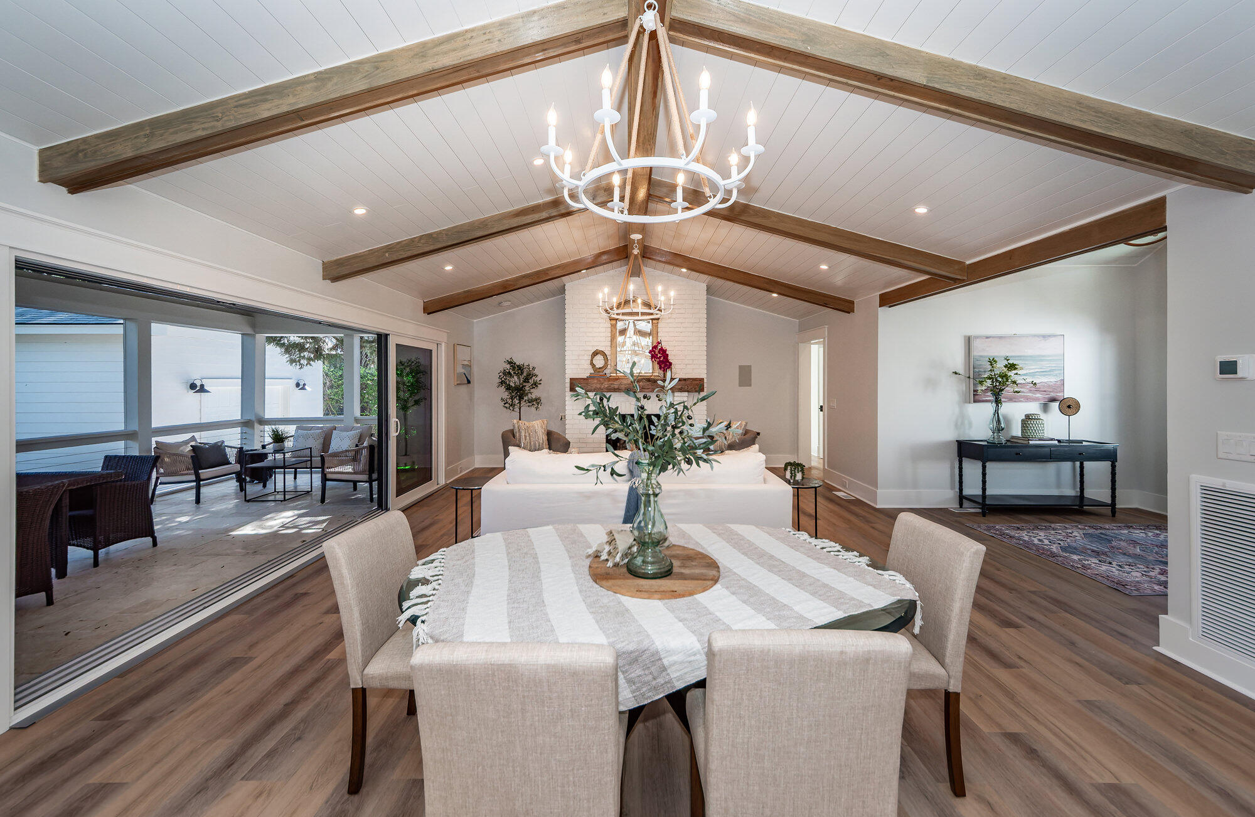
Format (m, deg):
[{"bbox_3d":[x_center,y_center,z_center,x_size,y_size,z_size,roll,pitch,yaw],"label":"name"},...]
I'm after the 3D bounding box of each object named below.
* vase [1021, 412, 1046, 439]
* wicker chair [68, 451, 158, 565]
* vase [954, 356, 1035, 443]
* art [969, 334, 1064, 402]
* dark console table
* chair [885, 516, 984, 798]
[{"bbox_3d":[4.440,0.182,4.580,0.190,0.250,0.190,0,2,0],"label":"vase"},{"bbox_3d":[-4.480,0.830,3.580,0.590,0.820,0.620,0,2,0],"label":"wicker chair"},{"bbox_3d":[4.200,-0.100,4.800,0.850,1.000,0.470,0,2,0],"label":"vase"},{"bbox_3d":[4.680,-0.470,5.020,1.090,0.810,0.045,0,2,0],"label":"art"},{"bbox_3d":[4.730,0.800,4.860,1.500,0.810,0.420,0,2,0],"label":"dark console table"},{"bbox_3d":[1.000,0.950,1.760,0.620,0.930,0.470,0,2,3],"label":"chair"}]

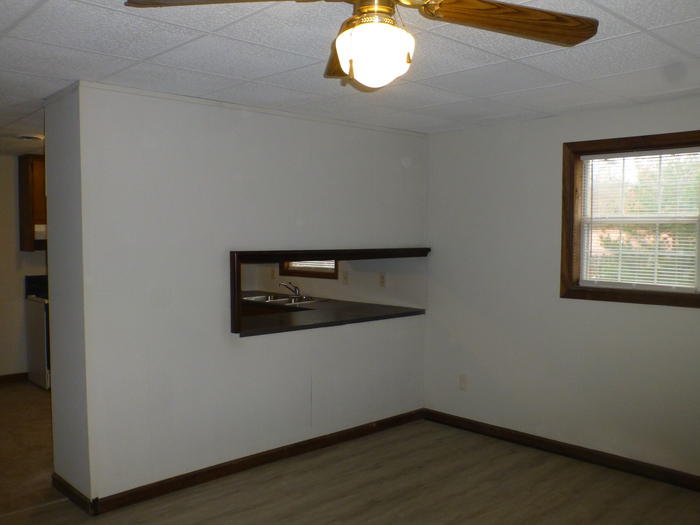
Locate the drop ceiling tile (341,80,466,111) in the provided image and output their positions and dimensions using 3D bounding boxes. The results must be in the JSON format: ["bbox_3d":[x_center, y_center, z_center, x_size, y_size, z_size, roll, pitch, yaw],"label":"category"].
[{"bbox_3d":[0.351,-0.979,4.041,0.610,0.018,0.610,-2,3,-44],"label":"drop ceiling tile"}]

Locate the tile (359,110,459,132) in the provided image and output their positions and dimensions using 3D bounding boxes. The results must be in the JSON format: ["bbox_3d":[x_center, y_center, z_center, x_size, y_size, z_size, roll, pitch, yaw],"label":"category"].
[{"bbox_3d":[0.389,-1.039,5.003,0.622,0.020,0.622,-3,4,-43],"label":"tile"}]

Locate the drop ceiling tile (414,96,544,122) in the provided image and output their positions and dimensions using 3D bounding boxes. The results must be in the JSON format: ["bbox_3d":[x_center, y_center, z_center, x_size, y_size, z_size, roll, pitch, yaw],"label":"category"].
[{"bbox_3d":[0.805,-1.016,4.552,0.622,0.020,0.622,-3,4,-43],"label":"drop ceiling tile"}]

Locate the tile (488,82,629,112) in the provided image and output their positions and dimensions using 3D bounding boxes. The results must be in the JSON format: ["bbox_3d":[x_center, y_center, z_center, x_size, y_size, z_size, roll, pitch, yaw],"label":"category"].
[{"bbox_3d":[1.211,-0.981,4.033,0.610,0.018,0.610,-2,3,-44],"label":"tile"}]

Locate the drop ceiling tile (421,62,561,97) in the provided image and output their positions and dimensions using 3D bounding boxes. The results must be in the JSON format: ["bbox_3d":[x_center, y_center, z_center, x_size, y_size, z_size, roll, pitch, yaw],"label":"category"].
[{"bbox_3d":[0.765,-0.963,3.608,0.610,0.018,0.610,-2,3,-44],"label":"drop ceiling tile"}]

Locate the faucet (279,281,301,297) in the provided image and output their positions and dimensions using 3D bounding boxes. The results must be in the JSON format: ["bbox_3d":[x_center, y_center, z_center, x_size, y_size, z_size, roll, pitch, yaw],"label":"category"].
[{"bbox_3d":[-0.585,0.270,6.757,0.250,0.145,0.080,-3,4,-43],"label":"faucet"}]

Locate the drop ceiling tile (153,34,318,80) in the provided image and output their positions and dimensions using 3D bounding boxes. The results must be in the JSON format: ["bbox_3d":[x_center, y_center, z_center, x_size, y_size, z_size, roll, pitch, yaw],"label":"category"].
[{"bbox_3d":[-0.557,-0.964,3.269,0.622,0.020,0.622,-3,4,-43],"label":"drop ceiling tile"}]

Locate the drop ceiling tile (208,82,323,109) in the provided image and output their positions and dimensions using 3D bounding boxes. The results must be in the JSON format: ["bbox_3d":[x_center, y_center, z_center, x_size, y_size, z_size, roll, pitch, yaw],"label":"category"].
[{"bbox_3d":[-0.495,-0.976,4.036,0.610,0.018,0.560,-2,3,-44],"label":"drop ceiling tile"}]

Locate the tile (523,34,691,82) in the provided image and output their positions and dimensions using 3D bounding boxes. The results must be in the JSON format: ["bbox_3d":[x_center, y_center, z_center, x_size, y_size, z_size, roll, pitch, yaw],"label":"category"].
[{"bbox_3d":[1.200,-0.958,3.223,0.622,0.020,0.622,-3,4,-43],"label":"tile"}]

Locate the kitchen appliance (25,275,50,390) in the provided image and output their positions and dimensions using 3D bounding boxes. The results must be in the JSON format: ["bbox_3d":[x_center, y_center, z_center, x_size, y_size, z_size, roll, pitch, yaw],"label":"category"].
[{"bbox_3d":[-2.901,0.689,7.245,0.760,1.090,0.650,-3,4,-43],"label":"kitchen appliance"}]

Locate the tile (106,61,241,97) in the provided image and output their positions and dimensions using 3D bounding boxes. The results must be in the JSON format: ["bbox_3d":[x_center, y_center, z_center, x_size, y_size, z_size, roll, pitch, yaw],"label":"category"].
[{"bbox_3d":[-0.979,-0.985,3.721,0.622,0.020,0.622,-3,4,-43],"label":"tile"}]

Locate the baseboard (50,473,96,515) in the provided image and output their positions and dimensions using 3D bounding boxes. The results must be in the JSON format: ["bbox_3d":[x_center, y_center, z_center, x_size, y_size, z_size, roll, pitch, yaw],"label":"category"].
[{"bbox_3d":[-1.562,1.298,3.899,0.015,0.088,0.610,-2,3,-44],"label":"baseboard"}]

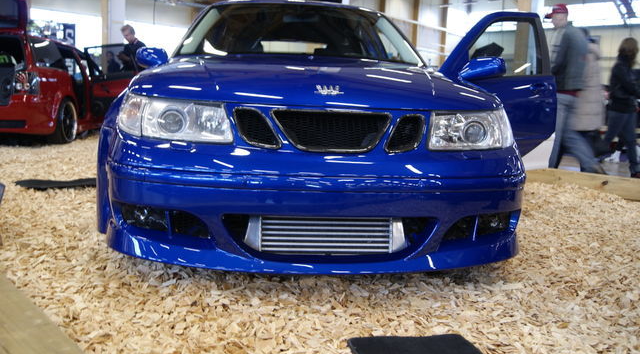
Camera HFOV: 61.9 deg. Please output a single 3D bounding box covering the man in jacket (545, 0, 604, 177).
[{"bbox_3d":[2.733,-0.972,5.830,0.630,1.770,0.500,3,10,3],"label":"man in jacket"}]

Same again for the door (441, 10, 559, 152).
[{"bbox_3d":[1.234,-0.615,3.688,1.120,1.070,0.220,-3,11,-27],"label":"door"}]

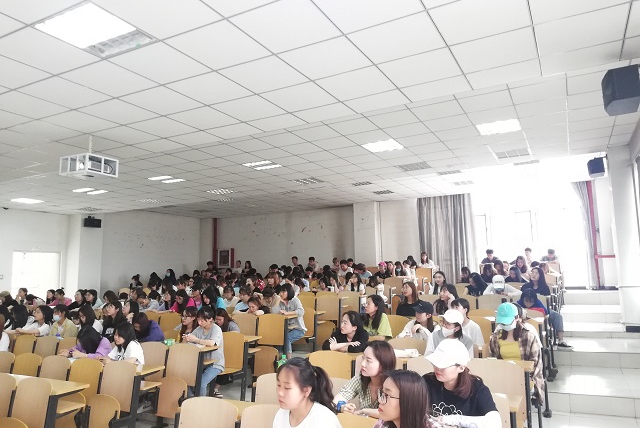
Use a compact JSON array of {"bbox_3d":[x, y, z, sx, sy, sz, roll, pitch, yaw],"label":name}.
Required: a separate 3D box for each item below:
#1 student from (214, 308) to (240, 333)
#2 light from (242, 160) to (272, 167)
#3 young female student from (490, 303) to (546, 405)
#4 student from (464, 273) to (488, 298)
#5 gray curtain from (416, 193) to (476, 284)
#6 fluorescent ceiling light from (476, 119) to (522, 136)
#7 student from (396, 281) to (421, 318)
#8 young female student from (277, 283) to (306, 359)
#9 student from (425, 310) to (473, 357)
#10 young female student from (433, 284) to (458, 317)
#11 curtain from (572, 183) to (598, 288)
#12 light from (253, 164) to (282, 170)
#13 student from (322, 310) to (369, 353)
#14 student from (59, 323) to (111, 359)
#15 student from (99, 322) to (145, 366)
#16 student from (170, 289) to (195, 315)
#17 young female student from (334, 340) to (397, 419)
[{"bbox_3d":[-1.340,1.901,6.699,0.500,1.150,0.720,-7,-9,35],"label":"student"},{"bbox_3d":[-1.138,-0.915,8.827,0.590,0.060,0.220,-6,-9,27],"label":"light"},{"bbox_3d":[1.681,1.418,4.155,0.500,1.260,0.720,-6,-8,27],"label":"young female student"},{"bbox_3d":[2.620,1.563,8.010,0.460,1.140,0.700,-8,-10,39],"label":"student"},{"bbox_3d":[3.785,0.868,14.393,1.680,2.820,0.200,-6,-9,27],"label":"gray curtain"},{"bbox_3d":[2.640,-1.290,7.082,0.600,0.070,0.600,-6,-8,27],"label":"fluorescent ceiling light"},{"bbox_3d":[1.173,1.541,6.469,0.480,1.260,0.700,-7,-9,35],"label":"student"},{"bbox_3d":[-0.367,1.646,7.082,0.440,1.210,0.680,-8,-10,39],"label":"young female student"},{"bbox_3d":[1.142,1.434,4.257,0.460,1.150,0.680,-7,-9,35],"label":"student"},{"bbox_3d":[1.724,1.550,6.462,0.460,1.190,0.700,-9,-10,42],"label":"young female student"},{"bbox_3d":[7.426,0.575,13.404,0.450,3.030,0.220,-6,-8,27],"label":"curtain"},{"bbox_3d":[-0.982,-0.917,9.168,0.580,0.080,0.240,-6,-9,27],"label":"light"},{"bbox_3d":[0.276,1.521,4.684,0.470,1.130,0.700,-7,-9,35],"label":"student"},{"bbox_3d":[-2.647,1.778,5.312,0.520,1.110,0.750,-7,-9,35],"label":"student"},{"bbox_3d":[-2.338,1.846,5.557,0.480,1.160,0.700,-6,-9,32],"label":"student"},{"bbox_3d":[-2.446,1.909,8.273,0.500,1.220,0.700,-7,-9,32],"label":"student"},{"bbox_3d":[0.272,1.328,2.842,0.460,1.140,0.680,-7,-9,37],"label":"young female student"}]

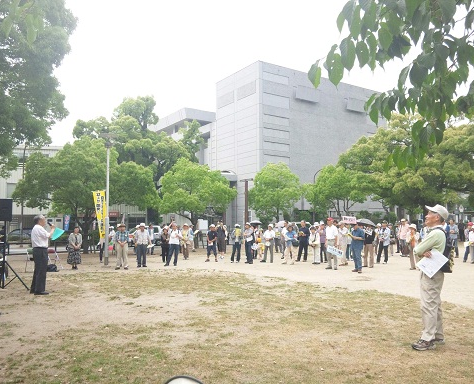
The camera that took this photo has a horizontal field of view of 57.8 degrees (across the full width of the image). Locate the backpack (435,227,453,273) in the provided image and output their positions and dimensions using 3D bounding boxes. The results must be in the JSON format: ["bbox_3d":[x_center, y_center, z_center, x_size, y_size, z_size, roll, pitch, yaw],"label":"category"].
[{"bbox_3d":[2.540,0.709,5.200,0.200,0.500,0.320,-2,-5,20],"label":"backpack"}]

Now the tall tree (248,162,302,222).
[{"bbox_3d":[3.002,0.965,33.882,4.300,6.653,4.300,0,-5,0],"label":"tall tree"}]

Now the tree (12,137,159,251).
[{"bbox_3d":[-8.756,0.134,24.788,7.800,6.782,8.300,2,-5,-22],"label":"tree"}]

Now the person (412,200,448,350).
[{"bbox_3d":[2.352,1.008,5.212,0.440,1.706,0.520,-2,-5,20],"label":"person"}]

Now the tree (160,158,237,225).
[{"bbox_3d":[-2.627,0.791,29.264,5.100,6.217,5.300,0,-5,0],"label":"tree"}]

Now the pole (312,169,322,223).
[{"bbox_3d":[8.080,1.344,43.318,1.400,7.497,0.350,-4,-6,41],"label":"pole"}]

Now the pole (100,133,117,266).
[{"bbox_3d":[-5.029,0.249,16.719,0.680,5.176,0.680,0,-5,0],"label":"pole"}]

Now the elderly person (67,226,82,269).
[{"bbox_3d":[-5.765,1.993,15.263,0.500,1.491,0.360,2,-5,-21],"label":"elderly person"}]

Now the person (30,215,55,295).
[{"bbox_3d":[-4.307,1.363,9.473,0.500,1.717,0.520,3,-6,-28],"label":"person"}]

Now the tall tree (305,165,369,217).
[{"bbox_3d":[9.093,1.094,38.807,5.300,7.230,5.600,4,-6,-37],"label":"tall tree"}]

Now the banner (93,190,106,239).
[{"bbox_3d":[-5.482,0.902,17.200,0.550,1.900,0.120,2,-5,-18],"label":"banner"}]

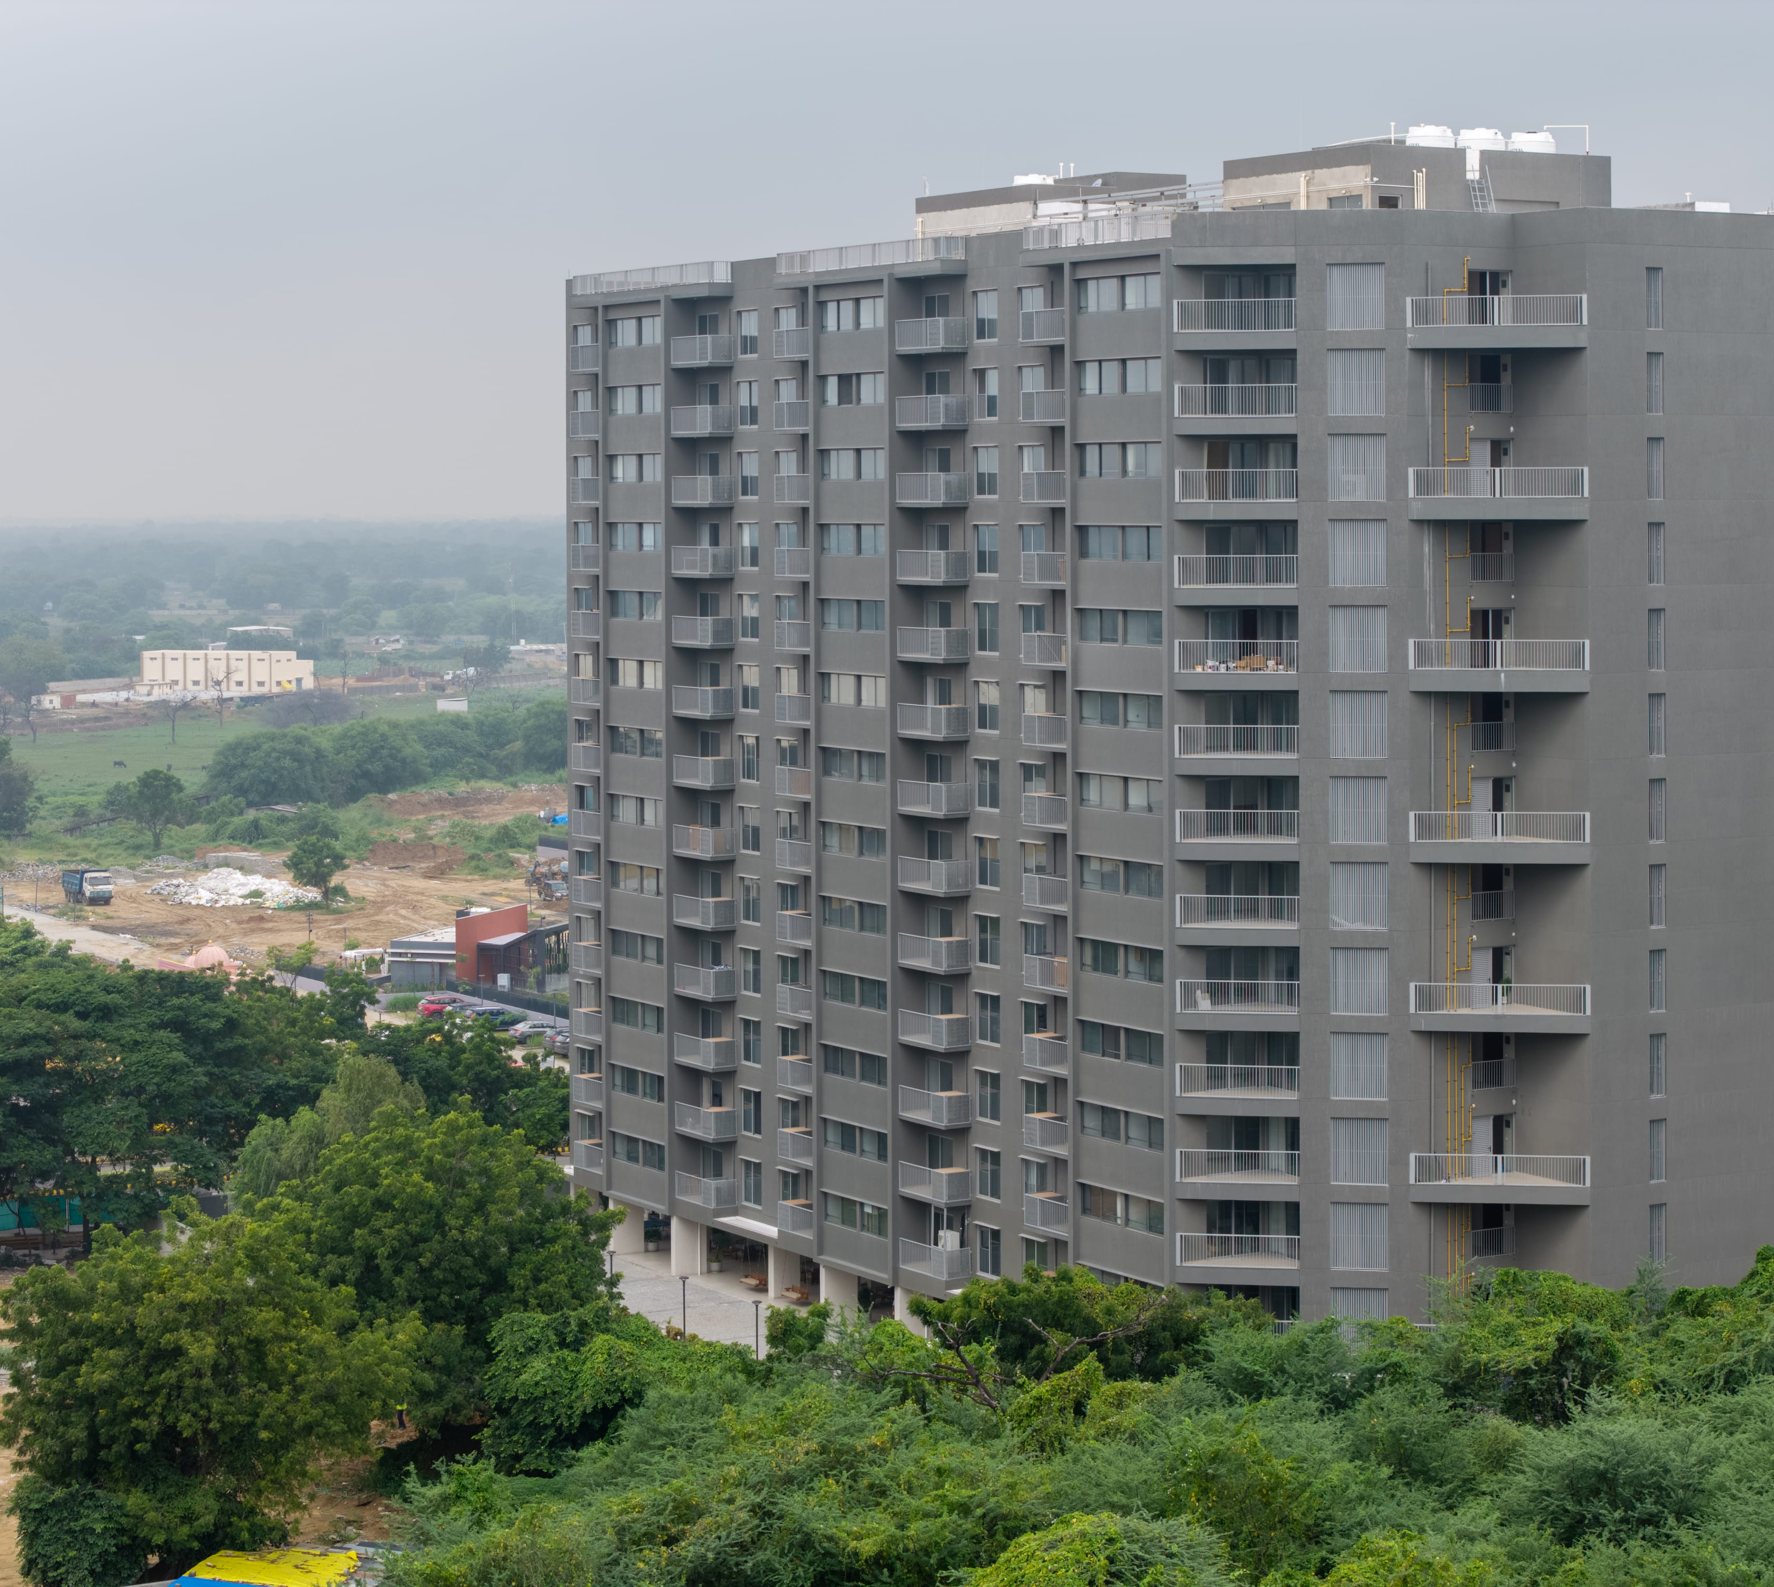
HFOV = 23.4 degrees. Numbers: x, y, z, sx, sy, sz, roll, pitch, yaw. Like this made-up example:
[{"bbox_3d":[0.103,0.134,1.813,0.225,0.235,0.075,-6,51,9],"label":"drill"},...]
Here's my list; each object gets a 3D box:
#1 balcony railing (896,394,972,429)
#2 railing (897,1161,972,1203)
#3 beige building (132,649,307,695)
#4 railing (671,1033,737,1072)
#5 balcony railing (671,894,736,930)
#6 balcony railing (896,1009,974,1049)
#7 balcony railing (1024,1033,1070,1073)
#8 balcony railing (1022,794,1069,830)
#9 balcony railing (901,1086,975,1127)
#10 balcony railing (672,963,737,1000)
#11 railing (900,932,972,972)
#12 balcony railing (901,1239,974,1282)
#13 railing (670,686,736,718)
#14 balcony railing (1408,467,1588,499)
[{"bbox_3d":[1.777,-14.932,167.100,1.180,1.140,3.480,-2,3,-30],"label":"balcony railing"},{"bbox_3d":[1.864,15.090,166.460,1.200,1.150,3.570,-2,3,-30],"label":"railing"},{"bbox_3d":[-121.310,-22.291,785.000,27.500,7.500,13.500,1,3,20],"label":"beige building"},{"bbox_3d":[-7.744,10.999,183.157,1.200,1.150,3.570,-2,3,-30],"label":"railing"},{"bbox_3d":[-7.656,4.912,180.593,1.121,1.111,3.501,-2,4,-30],"label":"balcony railing"},{"bbox_3d":[1.864,9.142,166.460,1.200,1.150,3.570,-2,3,-30],"label":"balcony railing"},{"bbox_3d":[6.305,9.516,156.452,1.082,1.111,2.999,-2,4,-30],"label":"balcony railing"},{"bbox_3d":[6.251,0.660,155.926,1.082,1.111,2.999,-2,4,-30],"label":"balcony railing"},{"bbox_3d":[1.860,11.934,164.369,1.121,1.111,3.491,-2,4,-30],"label":"balcony railing"},{"bbox_3d":[-7.705,8.004,183.089,1.200,1.150,3.570,-2,3,-30],"label":"balcony railing"},{"bbox_3d":[1.876,6.104,167.100,1.180,1.140,3.480,-2,3,-30],"label":"railing"},{"bbox_3d":[1.933,18.124,167.100,1.180,1.140,3.480,-2,3,-30],"label":"balcony railing"},{"bbox_3d":[-7.825,-4.016,183.800,1.180,1.140,3.480,-2,3,-30],"label":"railing"},{"bbox_3d":[20.904,-10.586,146.244,6.077,1.042,0.147,0,3,11],"label":"balcony railing"}]

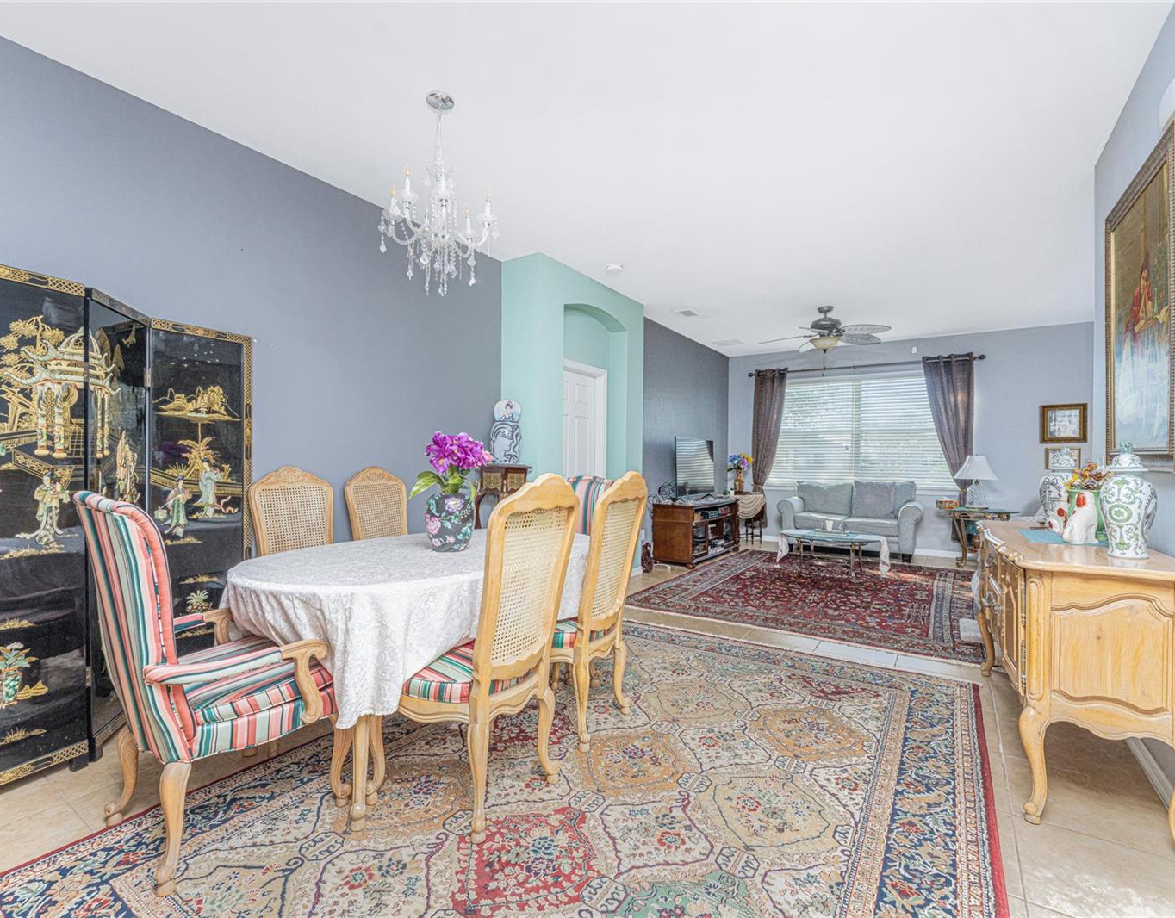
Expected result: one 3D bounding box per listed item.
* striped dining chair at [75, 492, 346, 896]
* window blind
[{"bbox_3d":[-1.205,0.639,1.750,0.661,1.056,0.643,0,0,34],"label":"striped dining chair"},{"bbox_3d":[3.508,-0.361,7.035,2.207,1.463,0.059,0,0,34],"label":"window blind"}]

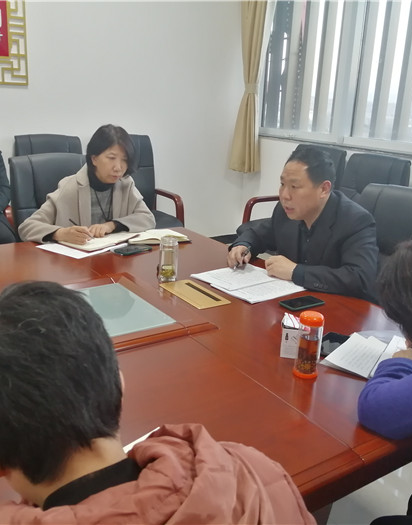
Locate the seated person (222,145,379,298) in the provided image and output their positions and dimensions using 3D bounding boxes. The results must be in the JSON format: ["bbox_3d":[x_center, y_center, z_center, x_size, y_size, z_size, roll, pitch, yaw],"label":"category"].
[{"bbox_3d":[0.363,0.145,2.062,0.780,1.220,0.720,-8,21,-32],"label":"seated person"}]

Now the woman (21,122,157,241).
[{"bbox_3d":[-0.554,-0.026,2.471,0.640,1.220,0.800,-7,20,-29],"label":"woman"}]

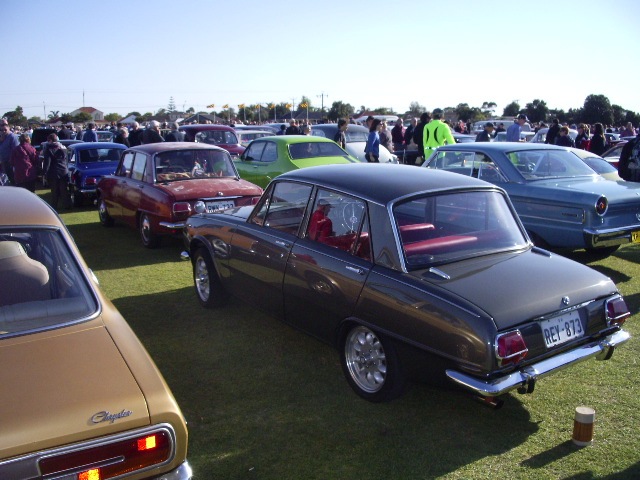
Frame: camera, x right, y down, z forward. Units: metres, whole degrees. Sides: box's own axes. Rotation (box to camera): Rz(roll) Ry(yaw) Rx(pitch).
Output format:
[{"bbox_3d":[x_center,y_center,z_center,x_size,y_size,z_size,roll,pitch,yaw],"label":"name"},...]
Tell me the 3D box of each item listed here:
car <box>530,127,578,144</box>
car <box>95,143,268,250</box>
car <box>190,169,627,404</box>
[{"bbox_3d":[8.400,-3.280,23.000,1.660,1.450,4.300,-7,12,-31],"label":"car"},{"bbox_3d":[-2.220,-0.770,9.500,1.500,1.390,4.020,-7,12,-31],"label":"car"},{"bbox_3d":[0.250,0.090,5.020,1.490,1.370,4.000,-7,13,-34],"label":"car"}]

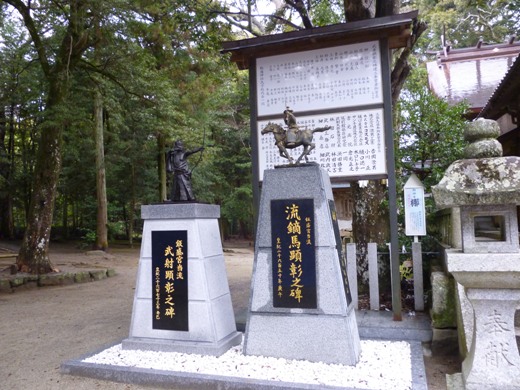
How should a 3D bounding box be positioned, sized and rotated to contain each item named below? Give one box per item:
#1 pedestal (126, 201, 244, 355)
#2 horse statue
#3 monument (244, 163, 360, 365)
[{"bbox_3d":[-0.970,1.004,5.317,1.274,1.736,0.733,-3,-4,18],"label":"pedestal"},{"bbox_3d":[0.432,-0.594,4.977,0.800,0.532,0.210,-3,-4,19],"label":"horse statue"},{"bbox_3d":[0.483,0.765,4.875,1.223,2.091,0.597,-3,-4,19],"label":"monument"}]

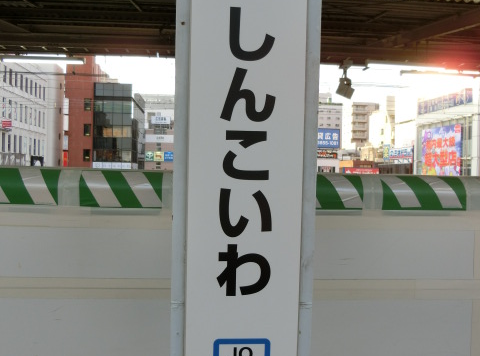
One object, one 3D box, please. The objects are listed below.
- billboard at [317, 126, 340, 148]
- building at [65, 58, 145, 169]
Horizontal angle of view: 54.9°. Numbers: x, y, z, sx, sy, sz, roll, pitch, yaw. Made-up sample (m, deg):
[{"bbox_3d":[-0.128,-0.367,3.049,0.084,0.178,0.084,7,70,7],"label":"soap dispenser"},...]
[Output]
[{"bbox_3d":[18.405,-8.402,98.246,5.995,4.190,0.500,1,1,-10],"label":"billboard"},{"bbox_3d":[-20.323,-6.125,71.872,9.098,21.326,16.000,1,1,-6],"label":"building"}]

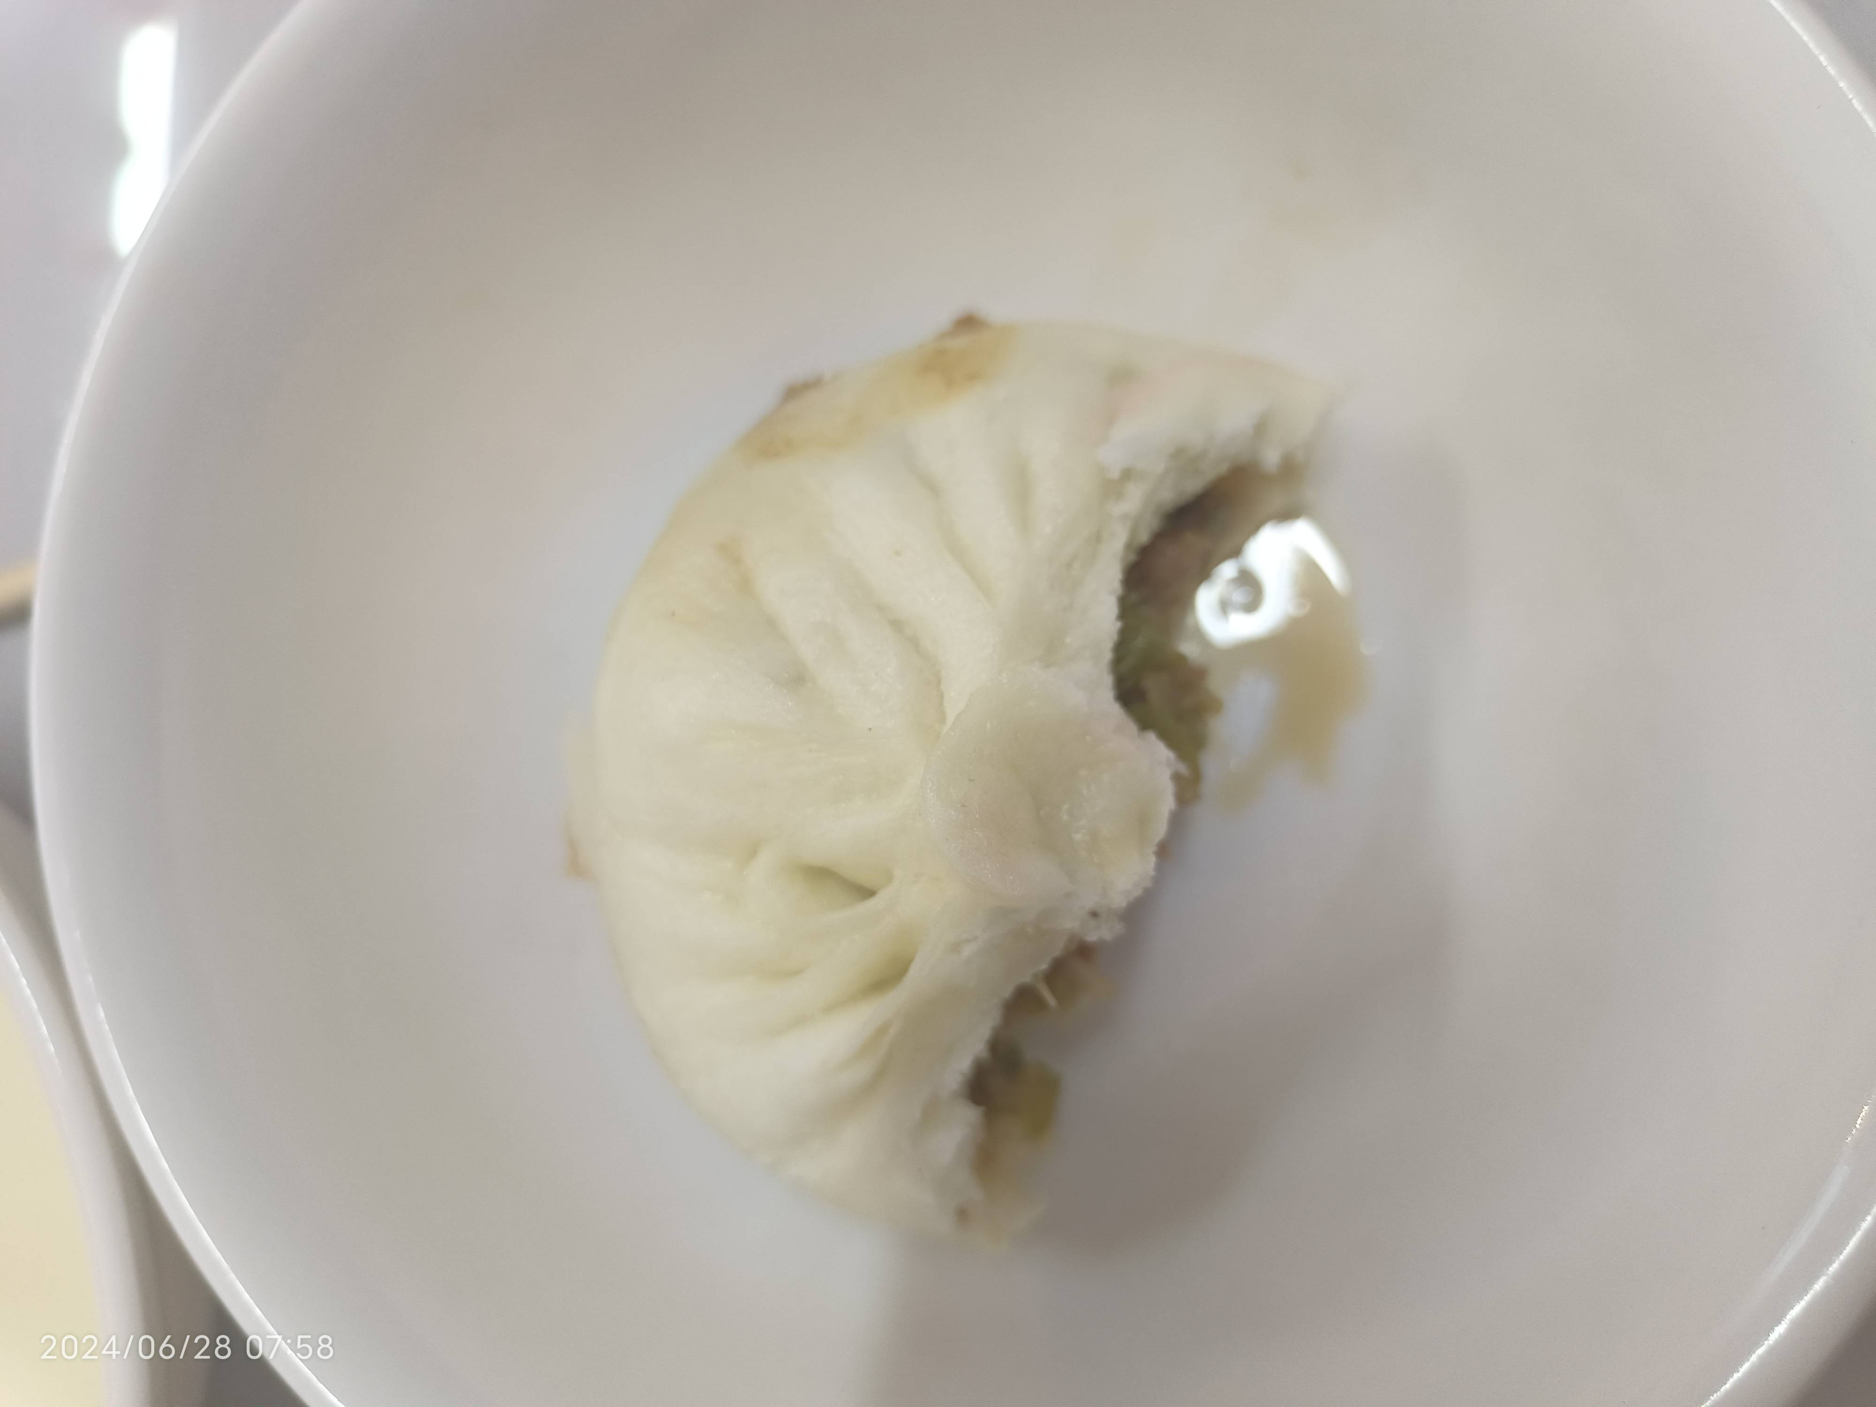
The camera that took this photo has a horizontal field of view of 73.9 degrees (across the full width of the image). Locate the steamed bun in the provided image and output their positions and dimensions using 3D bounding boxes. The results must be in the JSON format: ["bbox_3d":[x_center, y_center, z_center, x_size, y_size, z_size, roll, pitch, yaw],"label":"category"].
[{"bbox_3d":[-0.004,0.002,0.131,0.063,0.048,0.092,20,89,3],"label":"steamed bun"}]

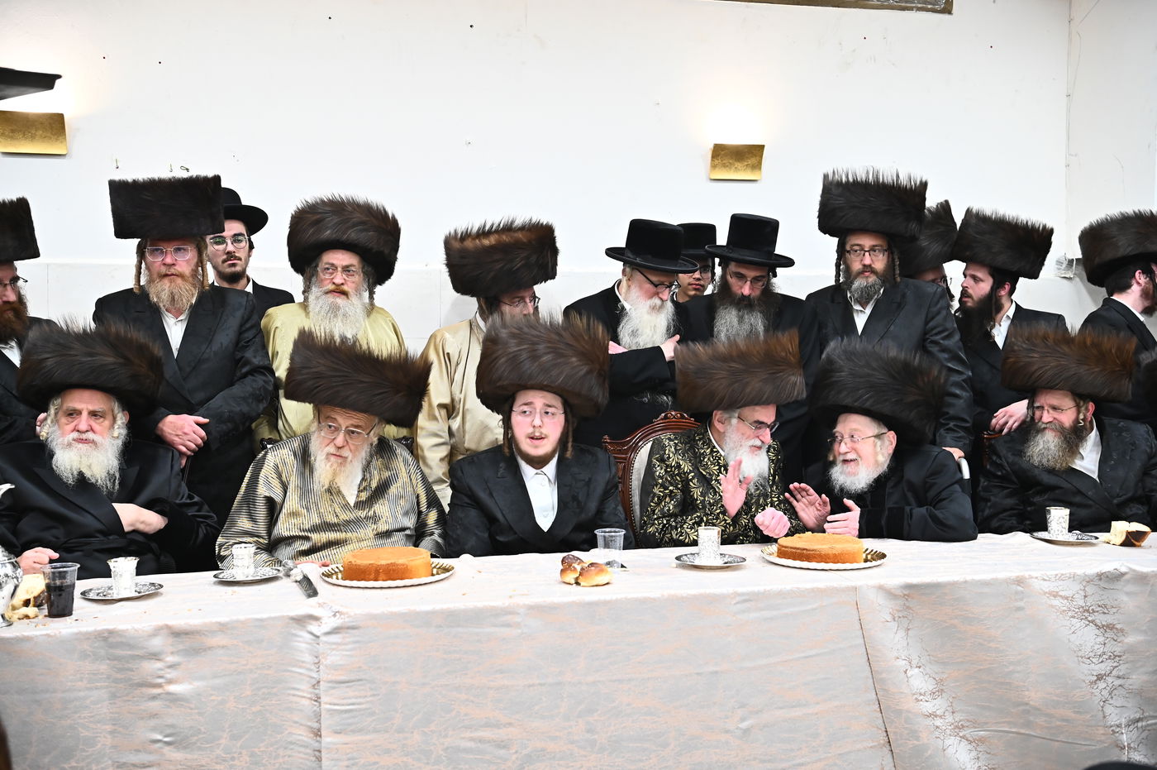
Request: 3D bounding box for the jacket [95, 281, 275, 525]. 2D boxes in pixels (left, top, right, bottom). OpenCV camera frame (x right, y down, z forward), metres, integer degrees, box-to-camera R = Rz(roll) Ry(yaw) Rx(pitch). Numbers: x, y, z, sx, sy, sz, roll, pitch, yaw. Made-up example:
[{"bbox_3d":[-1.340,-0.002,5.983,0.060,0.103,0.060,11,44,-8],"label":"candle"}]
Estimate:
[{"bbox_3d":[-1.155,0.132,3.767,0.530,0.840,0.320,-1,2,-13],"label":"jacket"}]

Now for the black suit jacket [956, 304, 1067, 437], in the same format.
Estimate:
[{"bbox_3d":[1.502,0.124,4.469,0.500,0.800,0.340,3,3,38],"label":"black suit jacket"}]

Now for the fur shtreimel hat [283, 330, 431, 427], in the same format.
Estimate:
[{"bbox_3d":[-0.593,-0.017,3.430,0.355,0.185,0.355,14,3,8],"label":"fur shtreimel hat"}]

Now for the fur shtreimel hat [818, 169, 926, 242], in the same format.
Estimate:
[{"bbox_3d":[0.962,-0.588,4.200,0.355,0.200,0.360,4,4,3],"label":"fur shtreimel hat"}]

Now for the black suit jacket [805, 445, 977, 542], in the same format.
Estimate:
[{"bbox_3d":[0.849,0.462,3.514,0.520,0.600,0.480,2,3,30],"label":"black suit jacket"}]

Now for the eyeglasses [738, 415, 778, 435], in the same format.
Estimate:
[{"bbox_3d":[0.444,0.081,3.402,0.140,0.043,0.140,27,19,37],"label":"eyeglasses"}]

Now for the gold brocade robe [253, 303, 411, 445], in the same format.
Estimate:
[{"bbox_3d":[-0.792,0.285,4.146,0.520,1.100,0.320,0,3,-12],"label":"gold brocade robe"}]

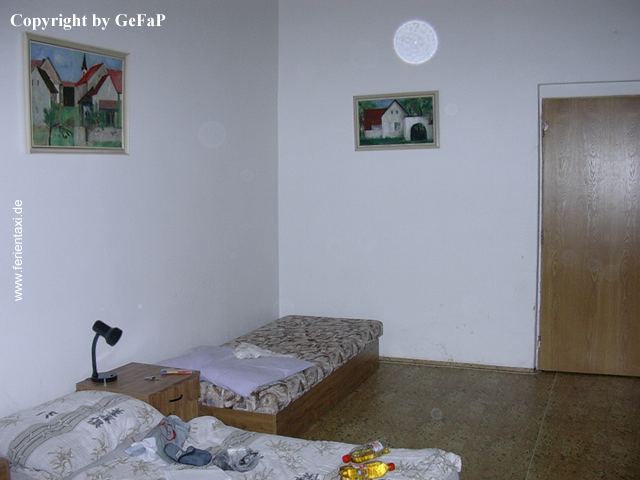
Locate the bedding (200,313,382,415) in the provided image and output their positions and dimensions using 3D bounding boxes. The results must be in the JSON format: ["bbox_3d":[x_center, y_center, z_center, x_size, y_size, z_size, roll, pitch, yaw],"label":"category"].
[{"bbox_3d":[-0.242,0.739,4.477,0.847,0.123,2.044,1,4,21],"label":"bedding"}]

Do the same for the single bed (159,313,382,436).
[{"bbox_3d":[-0.241,0.842,4.484,0.847,0.330,2.044,1,4,21],"label":"single bed"}]

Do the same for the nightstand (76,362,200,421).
[{"bbox_3d":[-0.899,0.889,3.447,0.420,0.398,0.447,1,4,21],"label":"nightstand"}]

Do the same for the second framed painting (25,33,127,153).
[{"bbox_3d":[-1.154,-0.678,3.331,0.035,0.522,0.699,1,4,21],"label":"second framed painting"}]

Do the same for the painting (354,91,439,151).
[{"bbox_3d":[0.574,-0.888,5.147,0.650,0.414,0.035,1,4,21],"label":"painting"}]

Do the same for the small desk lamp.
[{"bbox_3d":[-1.067,0.554,3.396,0.153,0.281,0.128,-1,4,-11],"label":"small desk lamp"}]

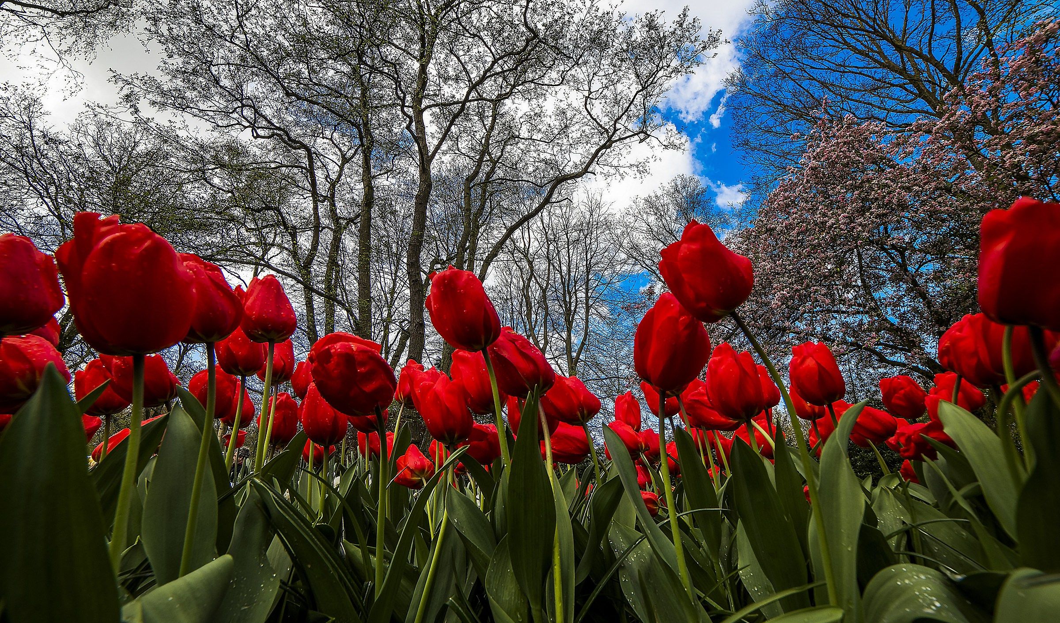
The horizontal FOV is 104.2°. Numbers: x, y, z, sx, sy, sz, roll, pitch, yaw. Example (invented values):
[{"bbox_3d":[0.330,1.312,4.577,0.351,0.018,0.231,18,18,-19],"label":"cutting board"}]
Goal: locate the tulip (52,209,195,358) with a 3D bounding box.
[{"bbox_3d":[-0.227,-0.017,0.235,0.057,0.084,0.057,-19,-18,0],"label":"tulip"}]

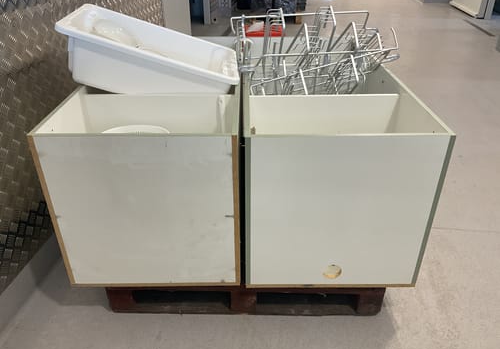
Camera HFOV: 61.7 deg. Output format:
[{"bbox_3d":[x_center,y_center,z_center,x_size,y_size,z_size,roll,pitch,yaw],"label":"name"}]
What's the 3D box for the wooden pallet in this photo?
[{"bbox_3d":[-0.007,0.158,2.048,1.000,0.144,1.200,0,30,1],"label":"wooden pallet"}]

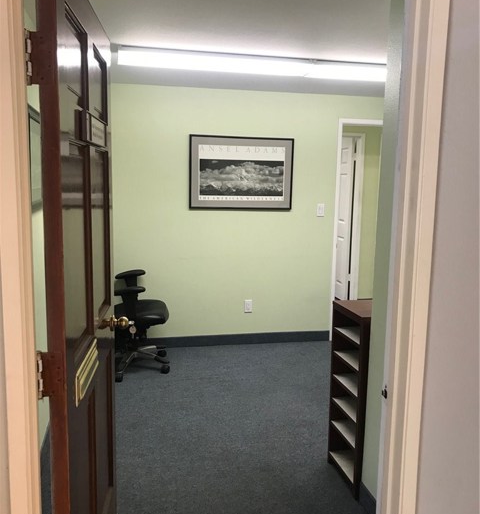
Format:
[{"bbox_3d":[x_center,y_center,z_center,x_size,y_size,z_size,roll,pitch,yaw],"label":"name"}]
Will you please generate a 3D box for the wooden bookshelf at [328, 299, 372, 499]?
[{"bbox_3d":[0.660,0.685,2.581,0.300,0.874,0.344,-1,8,-12],"label":"wooden bookshelf"}]

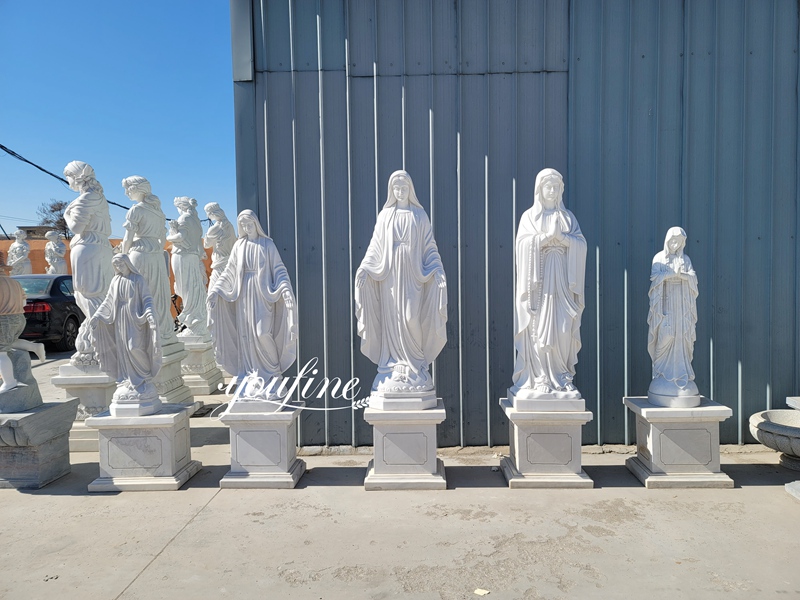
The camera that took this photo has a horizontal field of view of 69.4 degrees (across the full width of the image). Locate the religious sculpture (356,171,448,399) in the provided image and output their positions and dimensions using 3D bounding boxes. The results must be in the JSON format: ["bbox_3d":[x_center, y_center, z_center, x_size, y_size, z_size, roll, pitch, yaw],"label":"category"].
[{"bbox_3d":[0.014,-0.120,3.729,0.588,1.431,0.384,-1,2,2],"label":"religious sculpture"}]

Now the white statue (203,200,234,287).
[{"bbox_3d":[-2.462,-0.440,7.909,0.430,1.710,0.470,0,2,3],"label":"white statue"}]

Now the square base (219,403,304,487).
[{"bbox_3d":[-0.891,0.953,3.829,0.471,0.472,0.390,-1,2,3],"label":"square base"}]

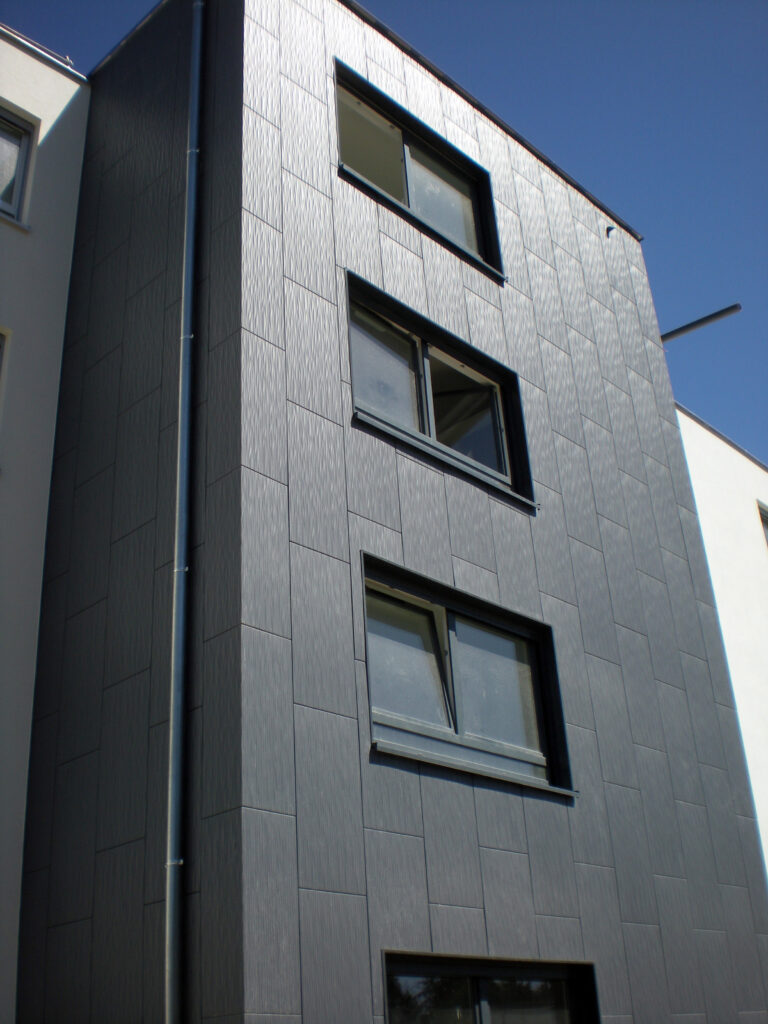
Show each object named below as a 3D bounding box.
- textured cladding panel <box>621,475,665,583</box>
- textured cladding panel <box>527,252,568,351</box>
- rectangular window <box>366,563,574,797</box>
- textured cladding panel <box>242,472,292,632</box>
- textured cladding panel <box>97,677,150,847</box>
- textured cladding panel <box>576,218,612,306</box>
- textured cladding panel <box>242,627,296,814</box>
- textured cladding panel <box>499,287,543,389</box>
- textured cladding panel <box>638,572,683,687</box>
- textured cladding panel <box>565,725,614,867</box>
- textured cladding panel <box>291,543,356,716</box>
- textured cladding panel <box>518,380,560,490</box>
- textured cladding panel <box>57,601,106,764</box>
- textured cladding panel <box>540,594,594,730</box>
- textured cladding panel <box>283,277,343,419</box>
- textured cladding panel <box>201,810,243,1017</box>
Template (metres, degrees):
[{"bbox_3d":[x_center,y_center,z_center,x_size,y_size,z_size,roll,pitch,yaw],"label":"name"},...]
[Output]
[{"bbox_3d":[2.815,0.159,12.301,0.020,1.200,0.613,-26,-34,37],"label":"textured cladding panel"},{"bbox_3d":[1.832,-2.356,12.545,0.020,1.205,0.600,-27,-35,37],"label":"textured cladding panel"},{"bbox_3d":[0.632,1.387,9.196,0.250,1.518,2.444,-26,-35,37],"label":"rectangular window"},{"bbox_3d":[-0.840,0.281,7.914,0.030,1.206,0.440,-26,-35,37],"label":"textured cladding panel"},{"bbox_3d":[-1.852,1.774,8.043,0.612,1.200,0.020,-26,-34,37],"label":"textured cladding panel"},{"bbox_3d":[2.612,-3.062,13.990,0.020,1.214,0.602,-27,-35,37],"label":"textured cladding panel"},{"bbox_3d":[-0.761,1.351,7.310,0.020,1.205,0.444,-27,-35,37],"label":"textured cladding panel"},{"bbox_3d":[1.449,-1.877,11.903,0.020,1.205,0.601,-27,-35,37],"label":"textured cladding panel"},{"bbox_3d":[2.895,1.241,11.759,0.020,1.214,0.602,-27,-35,37],"label":"textured cladding panel"},{"bbox_3d":[1.726,2.432,9.697,0.030,1.206,0.605,-26,-35,37],"label":"textured cladding panel"},{"bbox_3d":[-0.440,0.850,8.056,0.020,1.214,0.602,-27,-35,37],"label":"textured cladding panel"},{"bbox_3d":[1.562,-0.775,11.293,0.020,1.205,0.485,-27,-35,37],"label":"textured cladding panel"},{"bbox_3d":[-2.327,1.315,8.749,0.598,1.200,0.020,-26,-34,37],"label":"textured cladding panel"},{"bbox_3d":[1.667,1.367,10.229,0.020,1.214,0.602,-27,-35,37],"label":"textured cladding panel"},{"bbox_3d":[-0.576,-1.302,9.178,0.020,1.205,0.601,-27,-35,37],"label":"textured cladding panel"},{"bbox_3d":[-0.981,2.427,6.833,0.422,1.200,0.020,-26,-34,37],"label":"textured cladding panel"}]

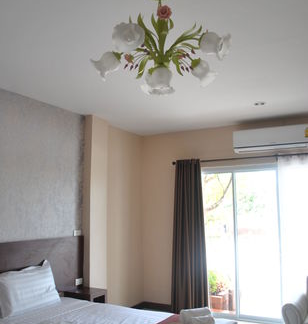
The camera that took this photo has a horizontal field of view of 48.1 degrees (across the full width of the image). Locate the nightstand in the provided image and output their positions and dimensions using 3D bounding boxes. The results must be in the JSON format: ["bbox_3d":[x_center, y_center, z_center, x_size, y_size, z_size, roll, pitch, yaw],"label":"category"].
[{"bbox_3d":[-0.802,1.784,4.035,0.413,0.513,0.323,-5,-9,33],"label":"nightstand"}]

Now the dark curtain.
[{"bbox_3d":[0.515,1.058,5.117,0.567,2.195,0.150,-5,-9,33],"label":"dark curtain"}]

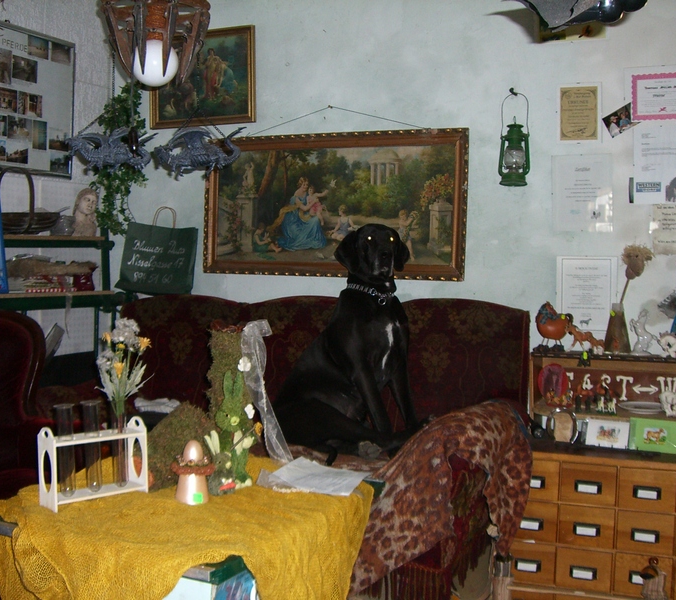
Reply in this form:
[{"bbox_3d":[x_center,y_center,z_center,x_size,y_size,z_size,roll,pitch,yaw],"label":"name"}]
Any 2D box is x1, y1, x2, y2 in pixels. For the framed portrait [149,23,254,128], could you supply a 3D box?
[{"bbox_3d":[-0.628,-1.034,4.088,0.553,0.446,0.040,2,3,21],"label":"framed portrait"}]

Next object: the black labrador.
[{"bbox_3d":[0.041,0.119,3.120,0.530,0.780,0.330,3,3,37],"label":"black labrador"}]

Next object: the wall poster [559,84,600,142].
[{"bbox_3d":[0.961,-0.743,3.497,0.153,0.216,0.008,2,3,21],"label":"wall poster"}]

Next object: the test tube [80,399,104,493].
[{"bbox_3d":[-0.647,0.389,2.320,0.048,0.237,0.048,2,3,21],"label":"test tube"}]

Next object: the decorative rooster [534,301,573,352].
[{"bbox_3d":[0.857,0.103,3.484,0.151,0.194,0.095,1,3,5],"label":"decorative rooster"}]

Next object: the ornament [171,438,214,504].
[{"bbox_3d":[-0.383,0.451,2.325,0.111,0.164,0.111,0,3,-9],"label":"ornament"}]

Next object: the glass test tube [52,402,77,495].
[{"bbox_3d":[-0.701,0.390,2.264,0.048,0.236,0.048,2,3,21],"label":"glass test tube"}]

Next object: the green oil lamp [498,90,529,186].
[{"bbox_3d":[0.710,-0.654,3.533,0.127,0.390,0.115,2,3,21],"label":"green oil lamp"}]

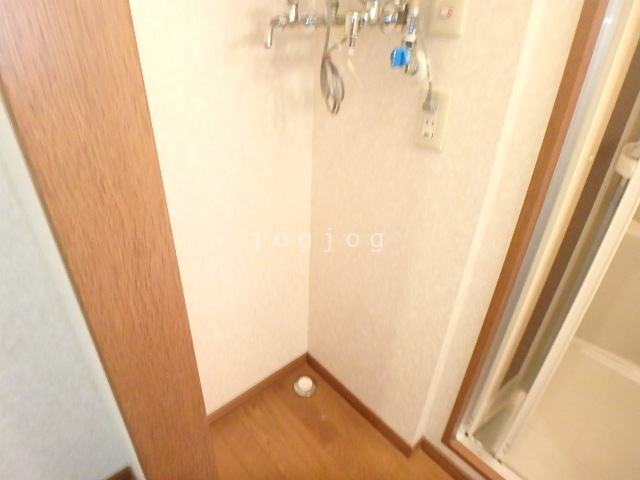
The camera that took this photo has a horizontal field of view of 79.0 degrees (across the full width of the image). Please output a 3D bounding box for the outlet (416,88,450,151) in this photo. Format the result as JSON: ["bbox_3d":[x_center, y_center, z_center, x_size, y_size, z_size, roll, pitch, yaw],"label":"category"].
[{"bbox_3d":[0.232,-0.249,0.809,0.014,0.120,0.070,-23,39,-36],"label":"outlet"}]

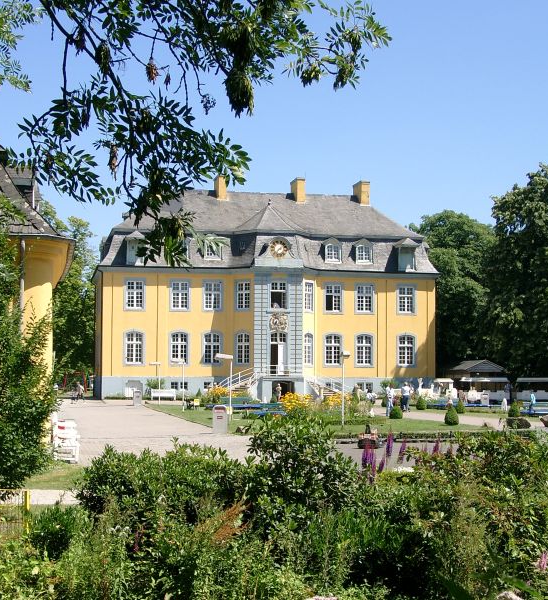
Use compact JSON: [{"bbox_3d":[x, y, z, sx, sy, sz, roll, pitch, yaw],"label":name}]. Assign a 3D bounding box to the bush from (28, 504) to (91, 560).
[{"bbox_3d":[-2.278,2.439,12.295,0.600,0.560,0.580,1,-4,-11],"label":"bush"}]

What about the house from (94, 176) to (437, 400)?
[{"bbox_3d":[-1.109,-0.911,113.091,32.200,21.000,19.000,1,-4,-11],"label":"house"}]

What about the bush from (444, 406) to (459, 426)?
[{"bbox_3d":[7.220,4.718,46.939,0.590,0.790,0.590,0,-4,9],"label":"bush"}]

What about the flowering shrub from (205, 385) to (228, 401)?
[{"bbox_3d":[-4.563,7.454,91.052,1.900,1.510,1.800,0,-4,0],"label":"flowering shrub"}]

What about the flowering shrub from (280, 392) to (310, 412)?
[{"bbox_3d":[1.107,5.377,59.443,1.500,1.150,1.400,0,-4,1],"label":"flowering shrub"}]

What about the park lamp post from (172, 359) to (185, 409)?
[{"bbox_3d":[-5.683,5.049,67.974,0.850,3.120,0.250,1,-4,-10],"label":"park lamp post"}]

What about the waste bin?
[{"bbox_3d":[-1.791,4.096,39.573,0.490,0.980,0.460,0,-4,5],"label":"waste bin"}]

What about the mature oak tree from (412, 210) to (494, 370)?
[{"bbox_3d":[20.185,0.619,126.699,11.000,20.360,11.000,0,-4,0],"label":"mature oak tree"}]

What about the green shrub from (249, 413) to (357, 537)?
[{"bbox_3d":[0.387,2.295,15.552,1.500,1.500,1.450,0,-4,0],"label":"green shrub"}]

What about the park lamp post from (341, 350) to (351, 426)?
[{"bbox_3d":[2.804,3.472,44.936,0.270,2.980,0.700,2,-4,-20],"label":"park lamp post"}]

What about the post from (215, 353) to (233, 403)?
[{"bbox_3d":[-2.359,4.089,53.756,0.850,3.130,0.250,1,-4,-10],"label":"post"}]

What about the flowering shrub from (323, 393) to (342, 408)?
[{"bbox_3d":[3.482,6.057,68.787,1.250,1.080,1.200,0,-4,3],"label":"flowering shrub"}]

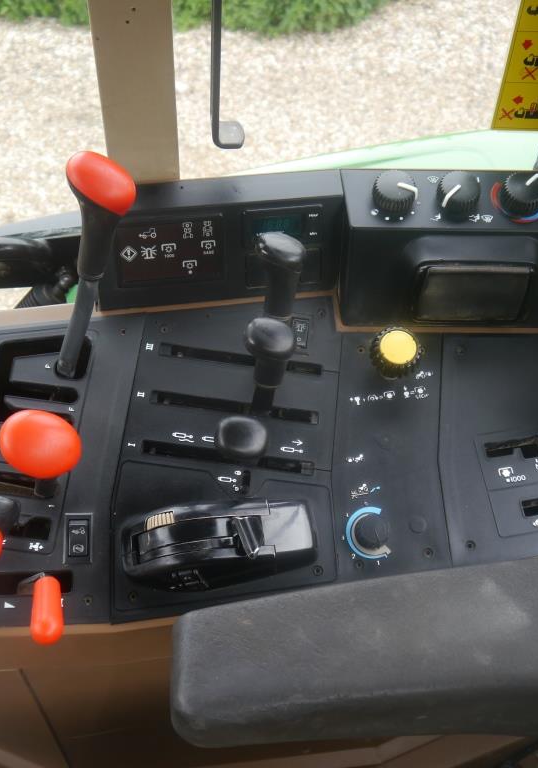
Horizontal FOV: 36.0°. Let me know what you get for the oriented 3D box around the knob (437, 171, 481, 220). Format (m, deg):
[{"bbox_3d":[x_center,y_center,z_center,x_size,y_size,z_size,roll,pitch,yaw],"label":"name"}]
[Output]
[{"bbox_3d":[0.171,-0.170,0.746,0.037,0.021,0.037,3,66,1],"label":"knob"}]

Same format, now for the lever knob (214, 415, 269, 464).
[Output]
[{"bbox_3d":[-0.020,0.041,0.615,0.036,0.045,0.032,0,73,2],"label":"lever knob"}]

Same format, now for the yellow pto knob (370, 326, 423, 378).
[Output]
[{"bbox_3d":[0.116,-0.028,0.759,0.042,0.025,0.042,5,70,-1],"label":"yellow pto knob"}]

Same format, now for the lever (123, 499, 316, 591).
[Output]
[{"bbox_3d":[-0.038,0.122,0.632,0.140,0.048,0.062,-3,64,-6],"label":"lever"}]

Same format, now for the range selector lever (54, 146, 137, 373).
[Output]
[{"bbox_3d":[-0.142,-0.082,0.650,0.050,0.194,0.044,19,41,-2],"label":"range selector lever"}]

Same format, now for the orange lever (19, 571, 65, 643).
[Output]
[{"bbox_3d":[-0.181,0.177,0.660,0.032,0.028,0.086,-8,26,-12],"label":"orange lever"}]

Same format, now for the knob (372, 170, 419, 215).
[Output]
[{"bbox_3d":[0.112,-0.172,0.747,0.038,0.020,0.038,3,66,1],"label":"knob"}]

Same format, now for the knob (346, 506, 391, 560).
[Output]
[{"bbox_3d":[0.089,0.126,0.706,0.034,0.018,0.034,5,70,-1],"label":"knob"}]

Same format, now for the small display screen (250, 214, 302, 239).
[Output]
[{"bbox_3d":[0.006,-0.146,0.766,0.048,0.023,0.008,-3,20,-7],"label":"small display screen"}]

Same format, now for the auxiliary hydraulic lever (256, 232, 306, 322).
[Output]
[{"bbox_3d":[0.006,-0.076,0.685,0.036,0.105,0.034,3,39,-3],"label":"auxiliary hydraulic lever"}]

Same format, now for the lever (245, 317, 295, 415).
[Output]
[{"bbox_3d":[-0.004,-0.009,0.693,0.037,0.128,0.035,5,58,-1],"label":"lever"}]

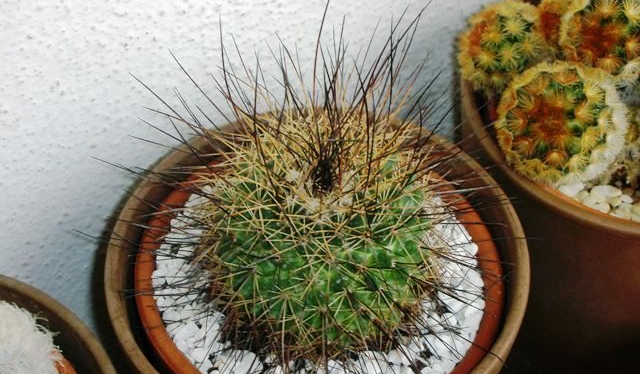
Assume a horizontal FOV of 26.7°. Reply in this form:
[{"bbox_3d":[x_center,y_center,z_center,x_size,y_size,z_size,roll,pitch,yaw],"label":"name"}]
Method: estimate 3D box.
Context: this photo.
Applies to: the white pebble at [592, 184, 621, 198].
[{"bbox_3d":[0.101,0.001,0.476,0.010,0.005,0.006,7,50,7],"label":"white pebble"}]

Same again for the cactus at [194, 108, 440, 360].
[{"bbox_3d":[-0.001,0.014,0.436,0.078,0.058,0.078,0,49,0],"label":"cactus"}]

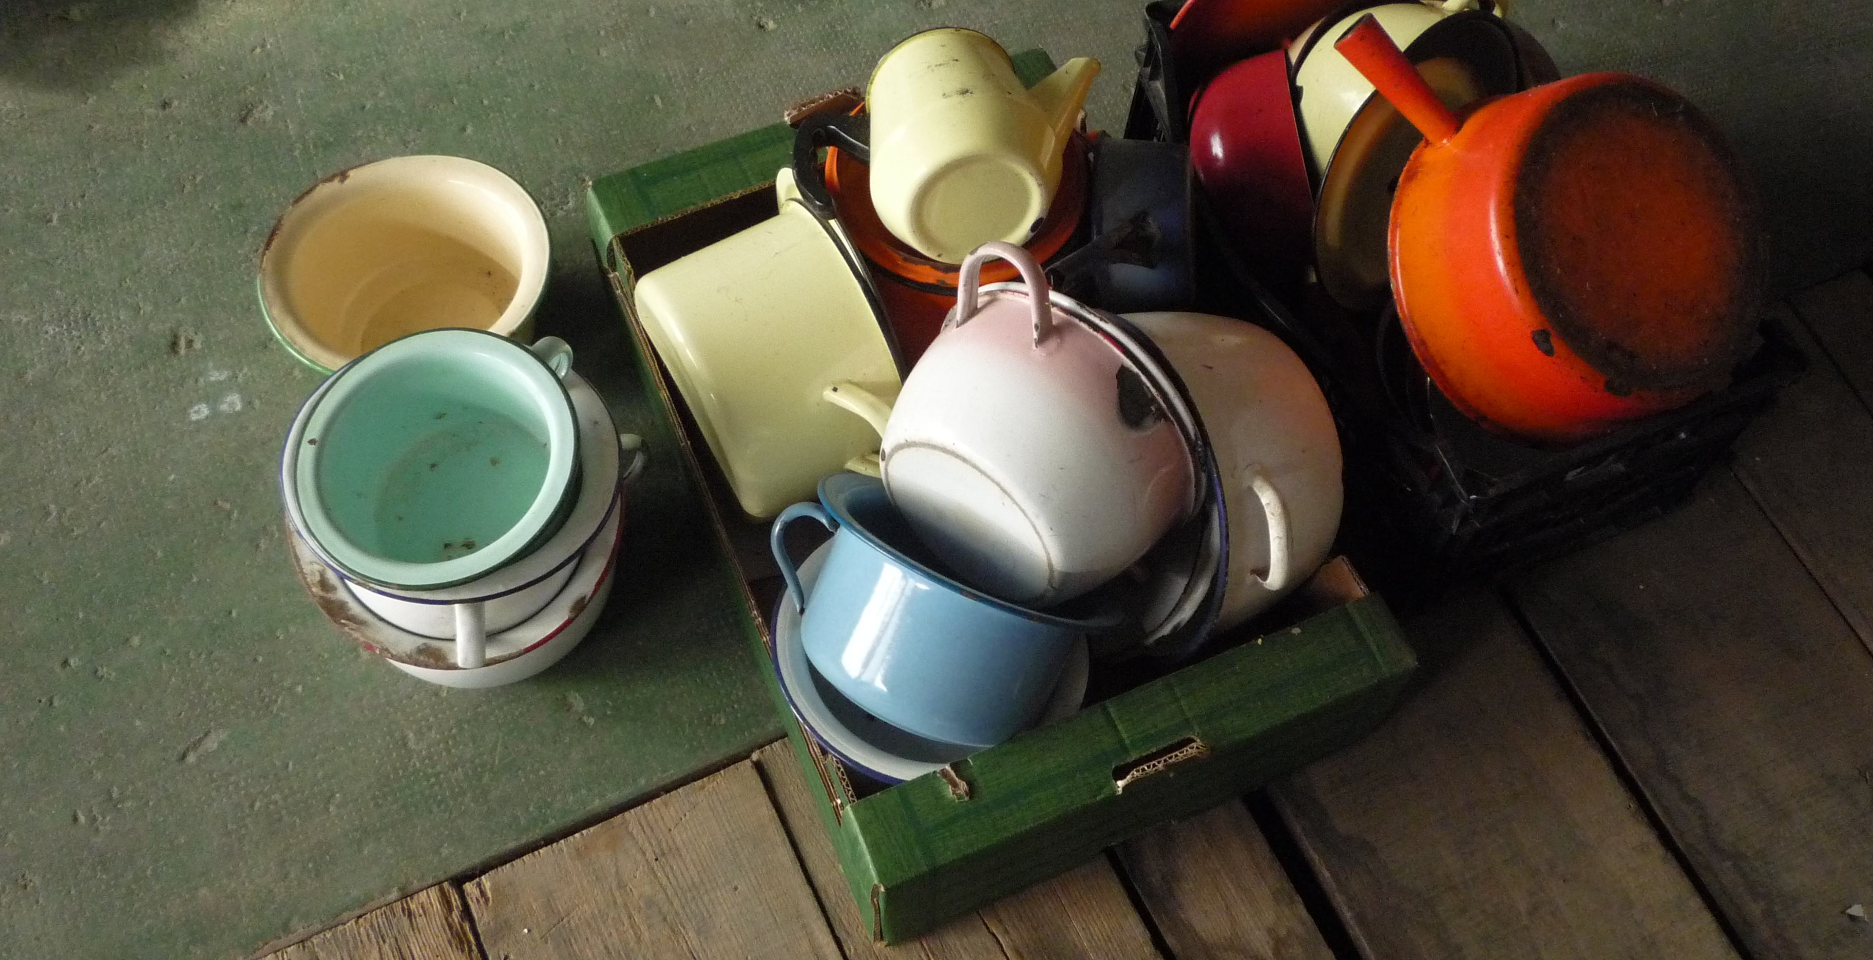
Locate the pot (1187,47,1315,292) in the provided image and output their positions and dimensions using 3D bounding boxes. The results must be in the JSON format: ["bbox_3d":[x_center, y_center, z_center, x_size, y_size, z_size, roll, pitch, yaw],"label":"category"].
[{"bbox_3d":[0.256,-0.245,1.319,0.093,0.193,0.193,-10,59,16],"label":"pot"}]

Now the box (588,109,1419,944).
[{"bbox_3d":[0.025,-0.018,1.264,0.392,0.149,0.609,-20,63,-12],"label":"box"}]

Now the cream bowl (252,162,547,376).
[{"bbox_3d":[-0.422,-0.144,1.342,0.226,0.117,0.226,1,61,-1],"label":"cream bowl"}]

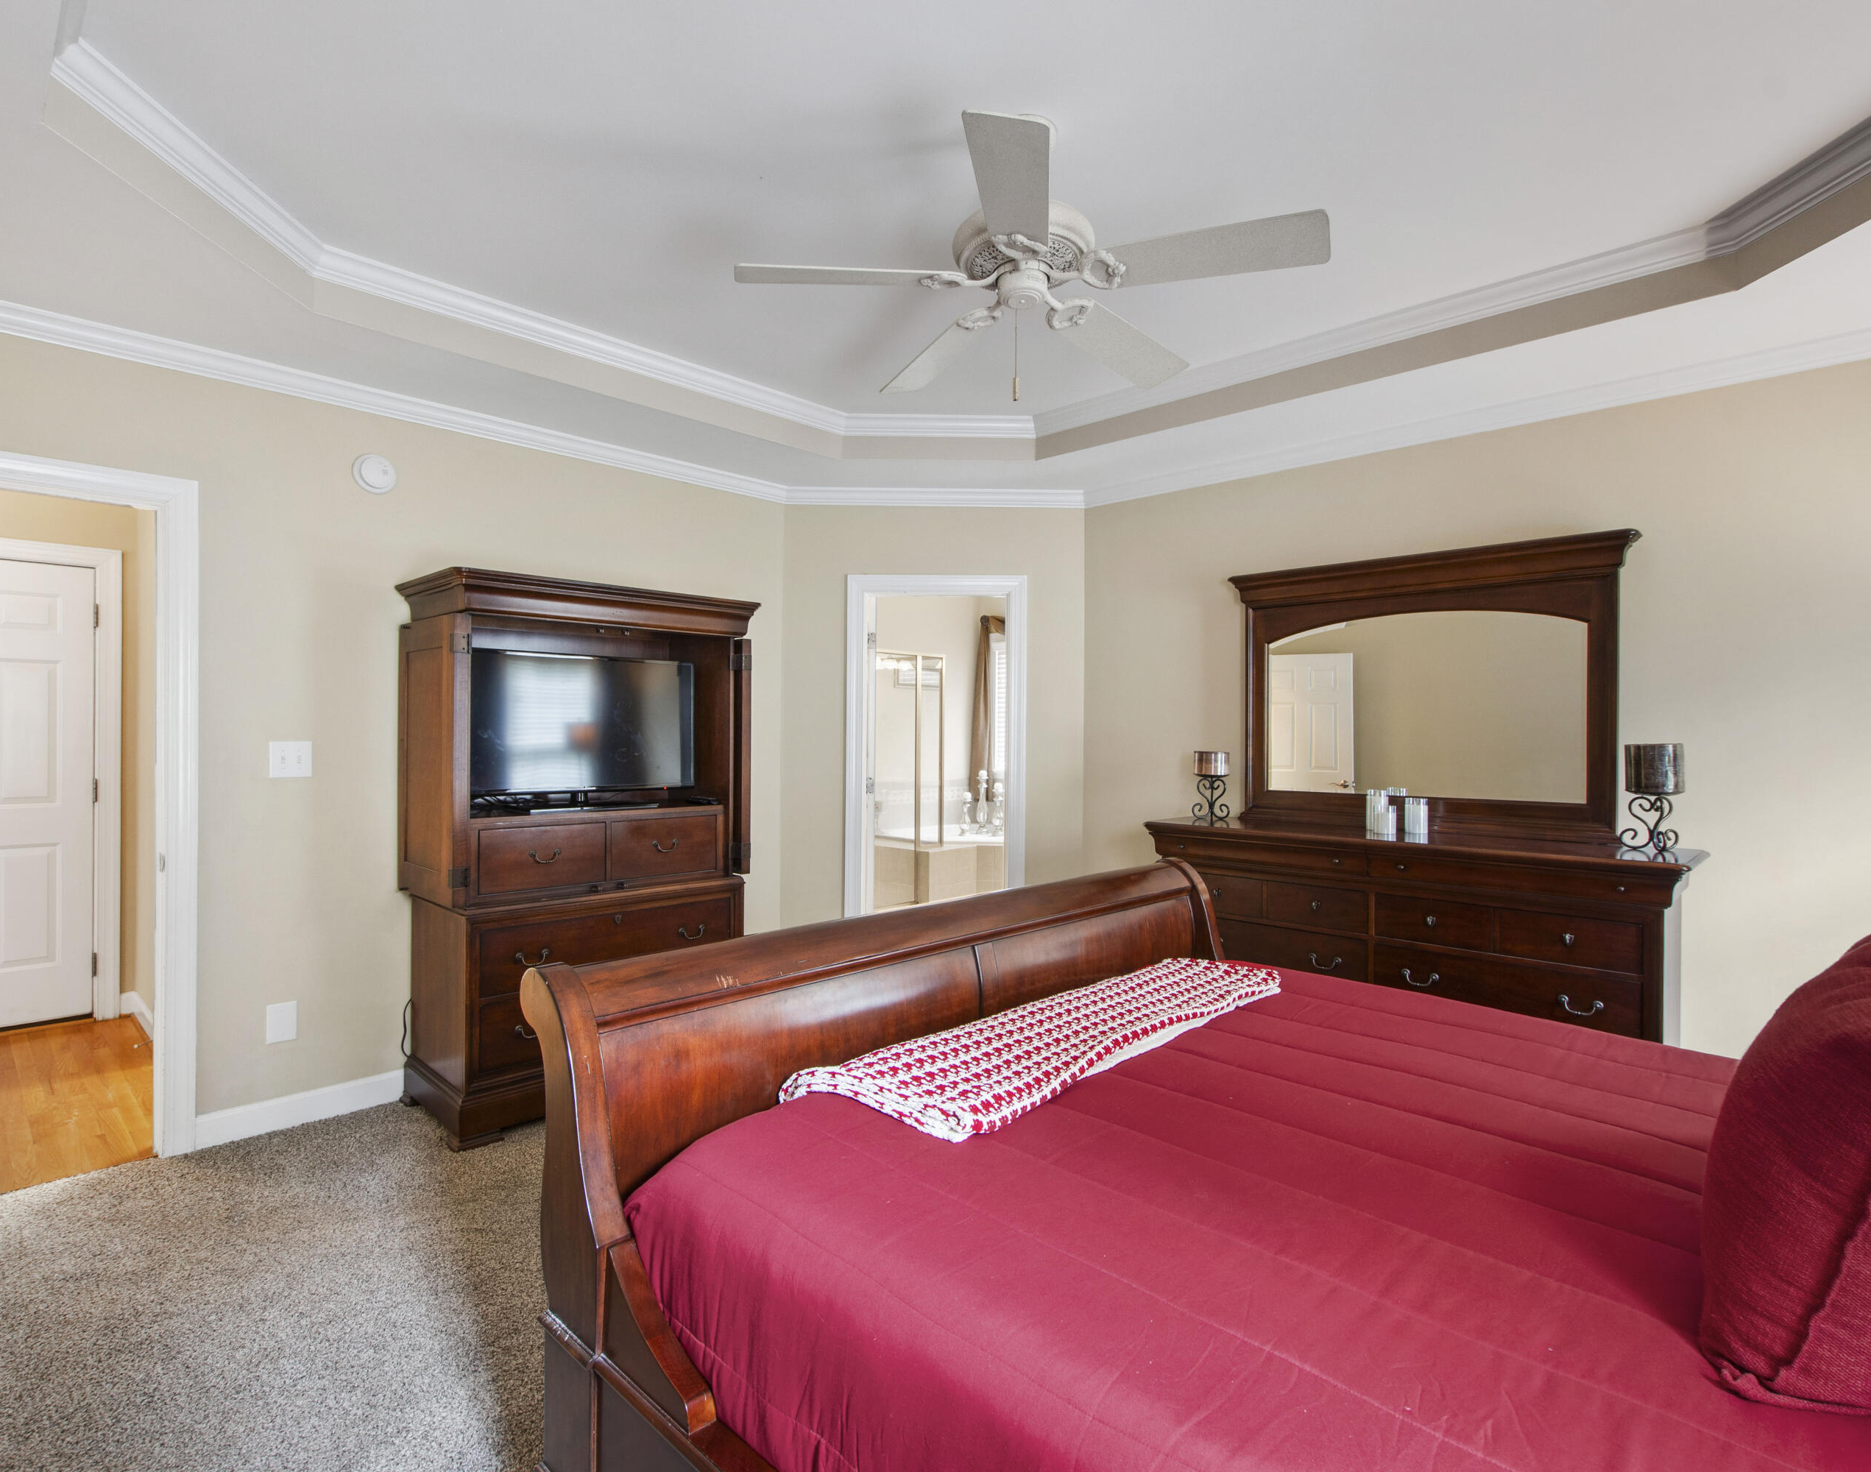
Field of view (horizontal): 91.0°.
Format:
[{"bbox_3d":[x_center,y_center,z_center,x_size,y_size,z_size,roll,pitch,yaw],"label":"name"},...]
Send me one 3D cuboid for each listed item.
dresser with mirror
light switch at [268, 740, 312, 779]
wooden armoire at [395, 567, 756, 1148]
[{"bbox_3d":[1.637,0.334,3.293,1.694,2.010,0.488,1,0,43],"label":"dresser with mirror"},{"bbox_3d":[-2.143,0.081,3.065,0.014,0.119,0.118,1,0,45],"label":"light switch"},{"bbox_3d":[-1.317,0.394,3.476,0.608,1.841,1.161,1,0,45],"label":"wooden armoire"}]

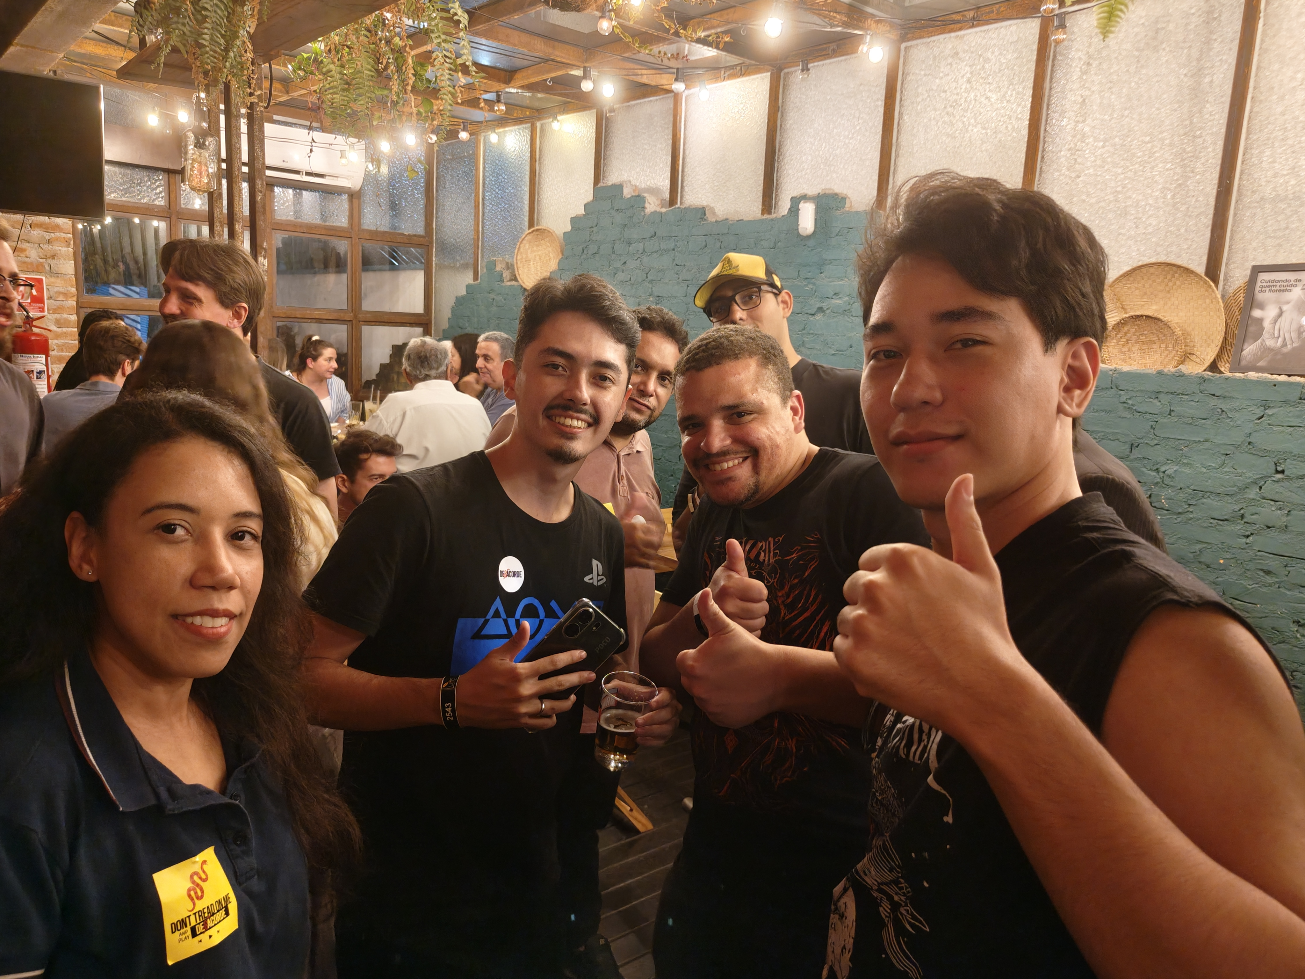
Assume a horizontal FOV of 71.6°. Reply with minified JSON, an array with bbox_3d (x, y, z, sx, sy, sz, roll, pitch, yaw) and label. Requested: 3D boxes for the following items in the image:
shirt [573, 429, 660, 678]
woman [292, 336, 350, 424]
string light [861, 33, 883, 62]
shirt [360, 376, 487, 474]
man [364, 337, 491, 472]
[{"bbox_3d":[-0.180,0.120,1.840,0.470,0.670,0.290,-5,13,-38],"label":"shirt"},{"bbox_3d":[-1.760,-0.184,4.850,0.460,1.240,0.660,-5,13,-38],"label":"woman"},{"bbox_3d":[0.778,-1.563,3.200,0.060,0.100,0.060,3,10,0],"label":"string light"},{"bbox_3d":[-0.930,-0.138,3.710,0.550,0.650,0.370,-1,11,-22],"label":"shirt"},{"bbox_3d":[-0.980,0.001,3.830,0.540,1.280,0.680,-1,11,-22],"label":"man"}]

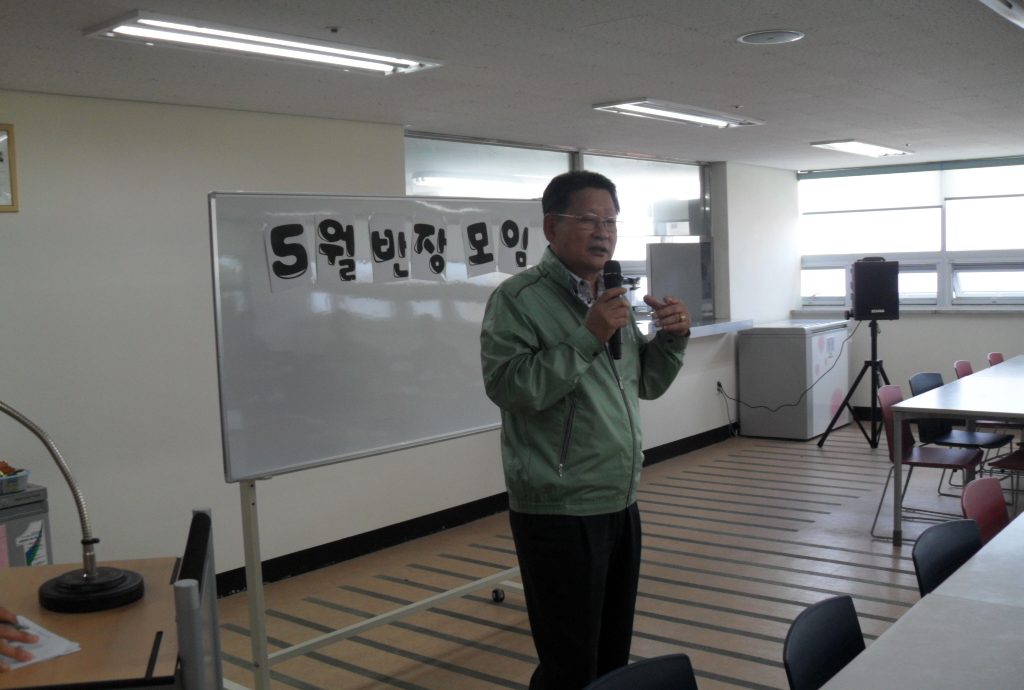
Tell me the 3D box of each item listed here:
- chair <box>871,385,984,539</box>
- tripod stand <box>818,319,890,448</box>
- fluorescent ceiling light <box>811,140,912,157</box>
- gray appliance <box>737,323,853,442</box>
[{"bbox_3d":[2.221,0.625,5.482,0.530,0.775,0.490,1,5,35],"label":"chair"},{"bbox_3d":[2.704,0.303,7.956,0.700,1.020,0.760,1,6,40],"label":"tripod stand"},{"bbox_3d":[2.677,-1.493,7.829,0.315,0.055,1.280,1,6,40],"label":"fluorescent ceiling light"},{"bbox_3d":[2.470,0.292,9.005,0.640,0.910,0.980,1,6,40],"label":"gray appliance"}]

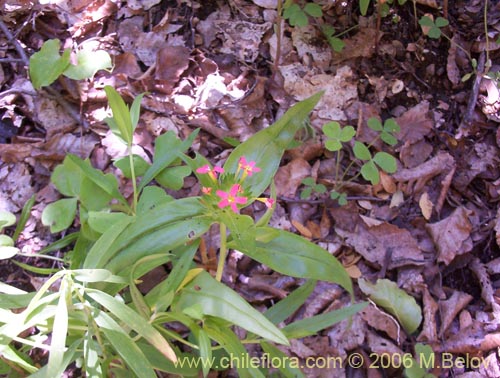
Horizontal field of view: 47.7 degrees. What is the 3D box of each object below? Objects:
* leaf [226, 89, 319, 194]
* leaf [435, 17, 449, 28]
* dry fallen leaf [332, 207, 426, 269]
[{"bbox_3d":[0.020,-0.029,0.351,0.030,0.016,0.100,29,63,19],"label":"leaf"},{"bbox_3d":[0.177,-0.152,0.520,0.017,0.003,0.013,-26,59,-17],"label":"leaf"},{"bbox_3d":[0.094,0.041,0.411,0.069,0.012,0.042,20,57,13],"label":"dry fallen leaf"}]

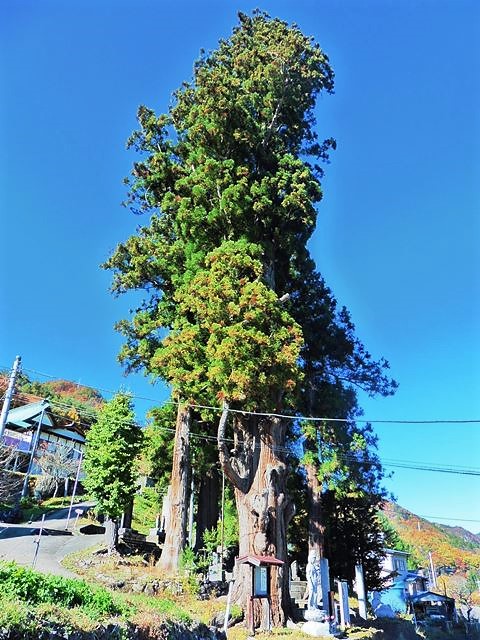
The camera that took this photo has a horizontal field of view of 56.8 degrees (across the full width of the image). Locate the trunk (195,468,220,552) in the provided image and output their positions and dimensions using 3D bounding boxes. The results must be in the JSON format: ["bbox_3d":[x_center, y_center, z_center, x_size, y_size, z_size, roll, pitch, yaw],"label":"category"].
[{"bbox_3d":[-1.570,9.292,21.744,1.013,3.892,1.013,2,-30,-3],"label":"trunk"}]

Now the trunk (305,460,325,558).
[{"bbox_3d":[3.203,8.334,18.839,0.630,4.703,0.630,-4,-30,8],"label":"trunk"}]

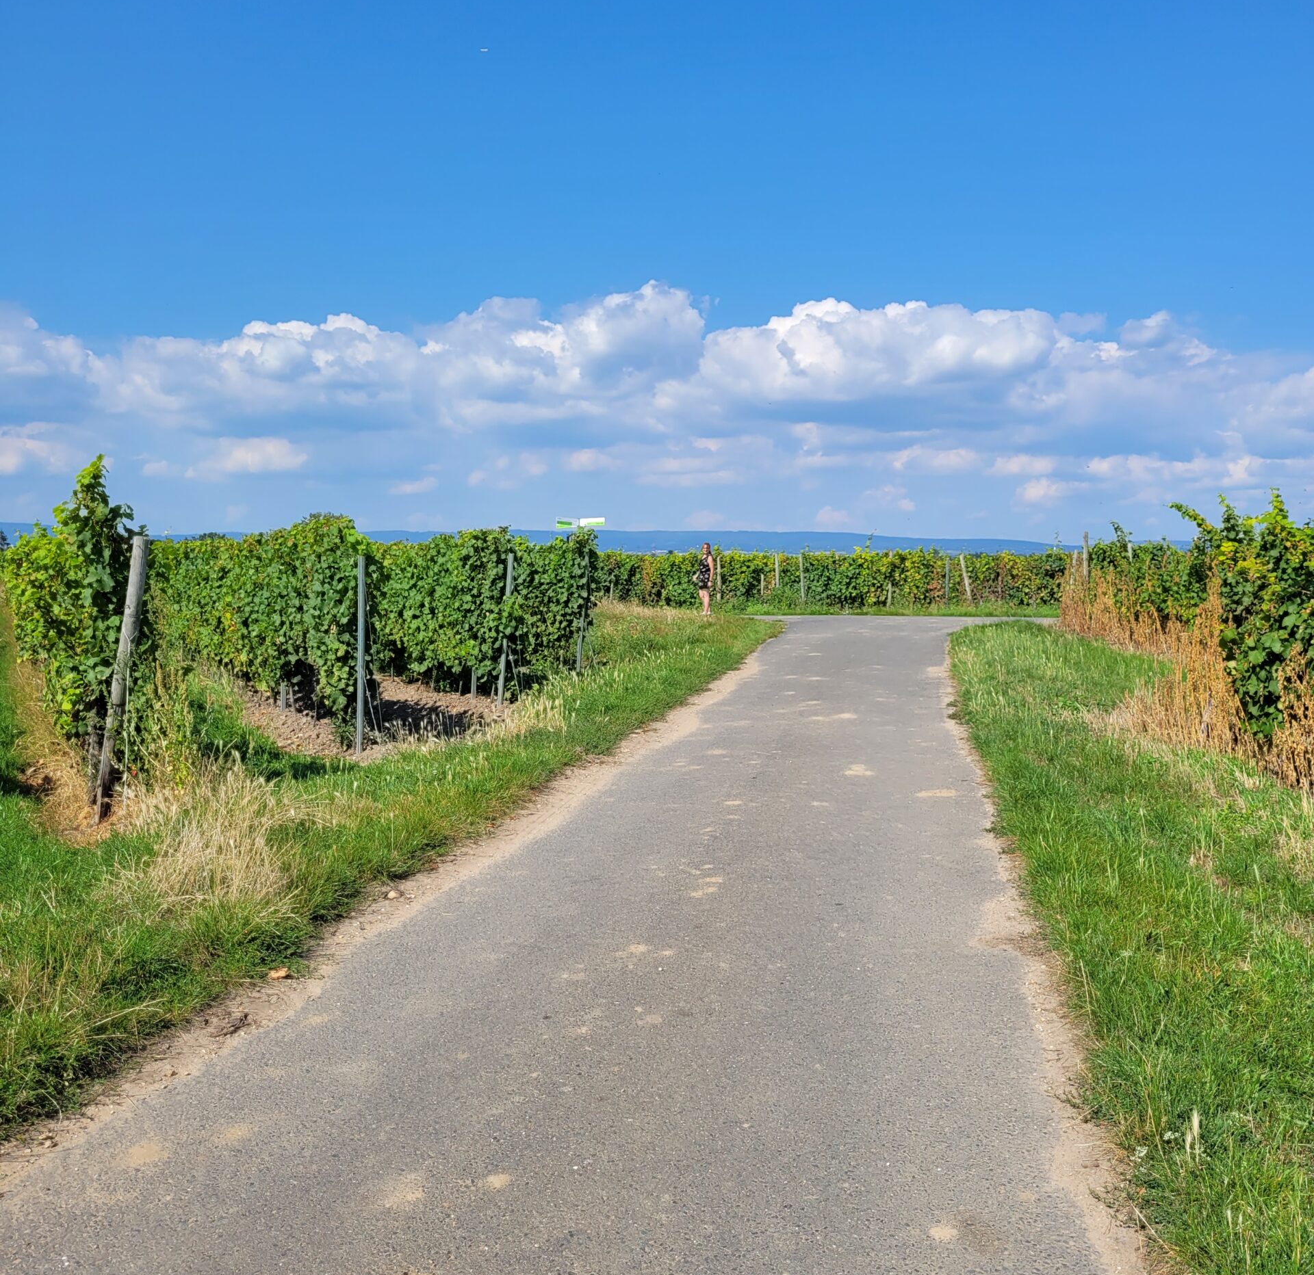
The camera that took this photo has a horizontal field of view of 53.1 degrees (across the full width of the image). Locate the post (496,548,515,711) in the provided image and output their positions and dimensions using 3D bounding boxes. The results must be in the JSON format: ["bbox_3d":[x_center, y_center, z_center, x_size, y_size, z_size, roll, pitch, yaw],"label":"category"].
[{"bbox_3d":[-1.572,-0.071,13.628,0.060,1.640,0.060,1,10,-28],"label":"post"}]

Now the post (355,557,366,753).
[{"bbox_3d":[-2.426,0.149,10.769,0.057,1.640,0.057,-1,6,-28],"label":"post"}]

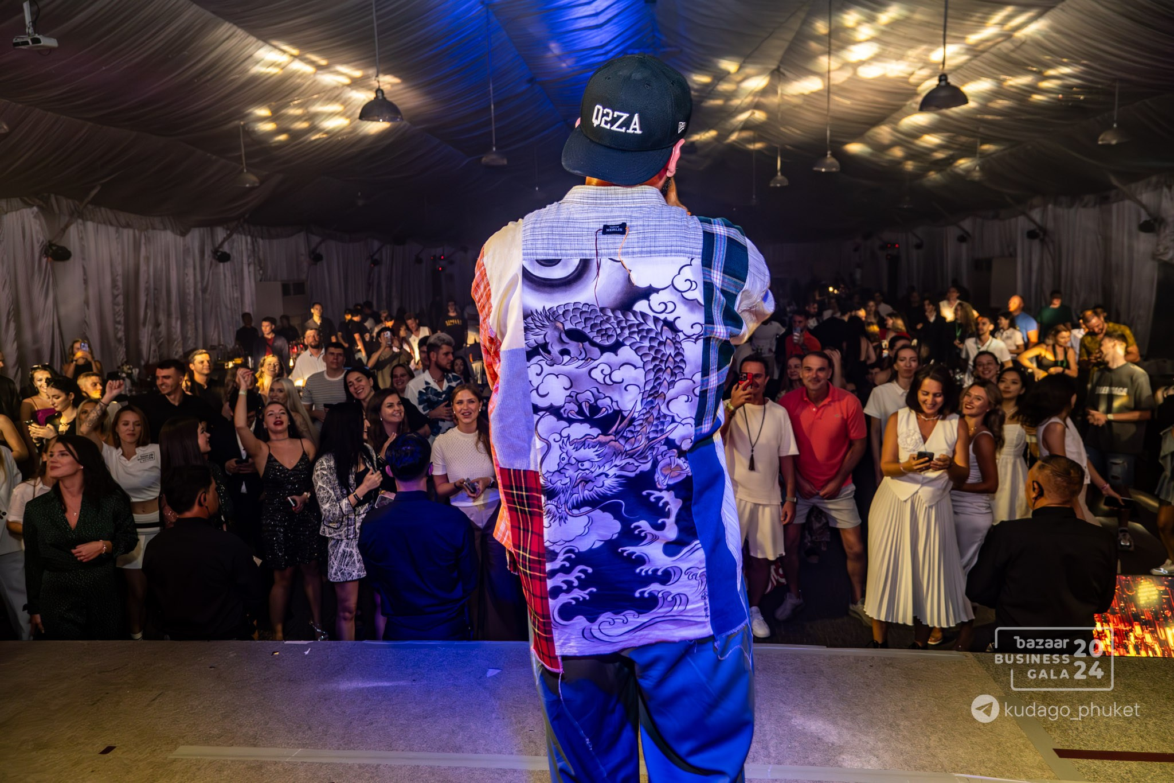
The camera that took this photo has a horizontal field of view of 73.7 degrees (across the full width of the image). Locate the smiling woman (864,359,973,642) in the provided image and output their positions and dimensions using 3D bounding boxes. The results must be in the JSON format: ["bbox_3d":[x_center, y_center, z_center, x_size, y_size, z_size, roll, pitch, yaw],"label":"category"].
[{"bbox_3d":[1.907,0.679,4.489,0.600,1.686,0.450,1,9,17],"label":"smiling woman"}]

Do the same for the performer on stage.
[{"bbox_3d":[0.067,0.307,1.486,0.540,1.766,0.440,-1,9,5],"label":"performer on stage"}]

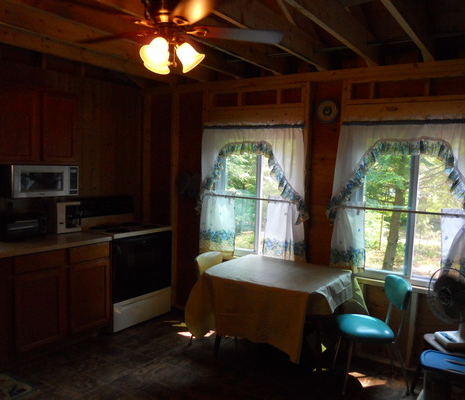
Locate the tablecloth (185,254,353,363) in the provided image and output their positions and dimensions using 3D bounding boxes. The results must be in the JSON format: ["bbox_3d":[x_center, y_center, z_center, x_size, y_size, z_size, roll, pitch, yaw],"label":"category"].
[{"bbox_3d":[0.320,0.939,3.403,1.020,0.750,0.850,5,7,34],"label":"tablecloth"}]

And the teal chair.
[{"bbox_3d":[1.005,0.953,3.112,0.500,0.805,0.410,1,6,1],"label":"teal chair"}]

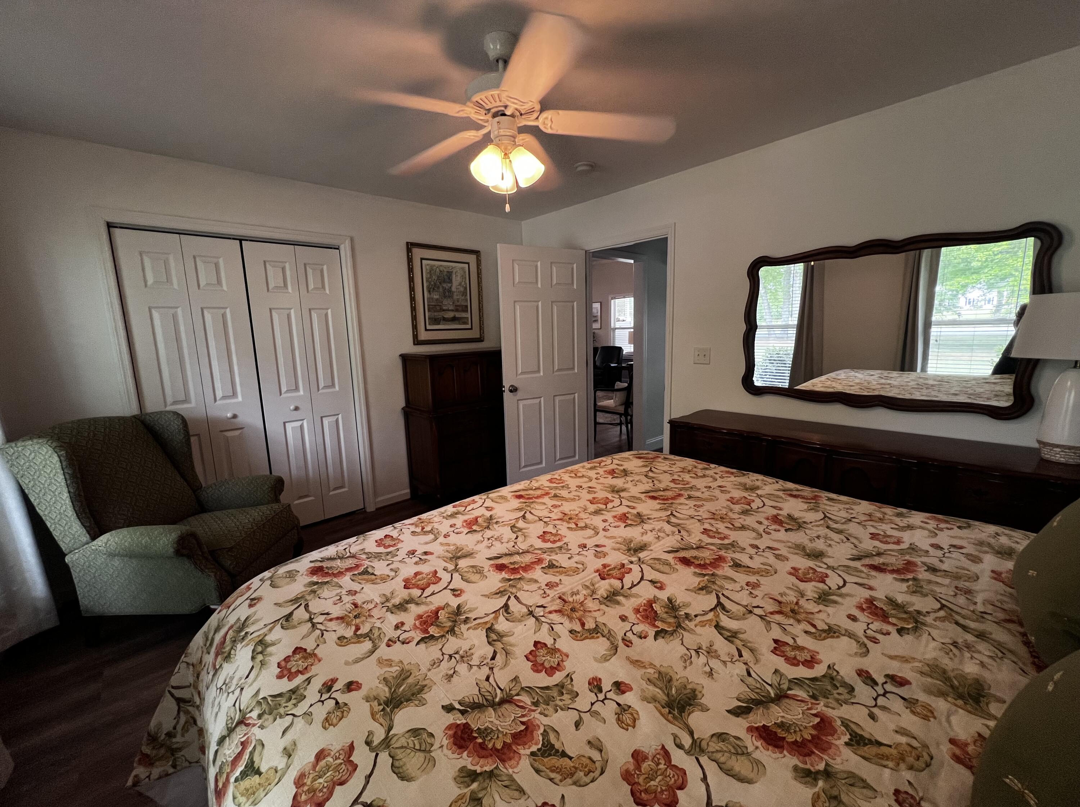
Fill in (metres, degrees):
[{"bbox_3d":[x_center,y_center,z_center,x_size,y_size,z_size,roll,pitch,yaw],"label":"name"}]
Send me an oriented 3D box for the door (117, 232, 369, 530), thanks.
[{"bbox_3d":[-1.932,-0.056,2.818,1.177,2.031,0.045,-9,13,-38],"label":"door"}]

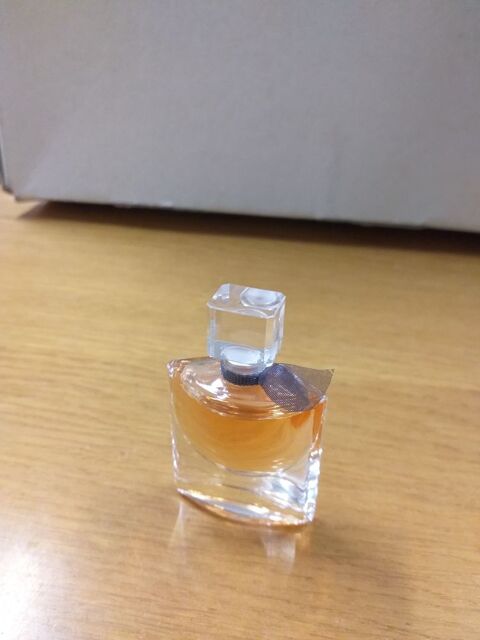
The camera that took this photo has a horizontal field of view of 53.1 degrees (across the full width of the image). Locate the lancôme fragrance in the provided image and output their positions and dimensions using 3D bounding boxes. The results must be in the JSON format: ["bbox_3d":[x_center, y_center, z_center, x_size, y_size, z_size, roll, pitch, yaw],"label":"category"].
[{"bbox_3d":[0.001,0.021,0.107,0.036,0.055,0.015,9,27,16],"label":"lancôme fragrance"}]

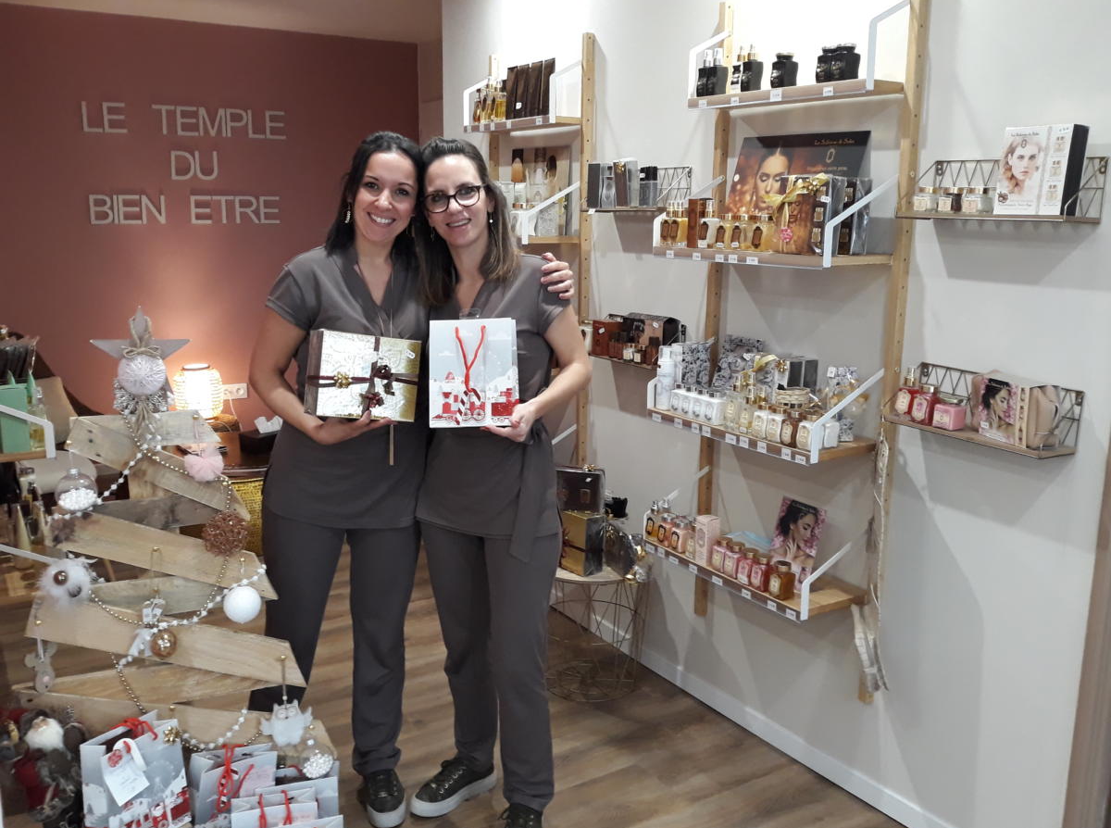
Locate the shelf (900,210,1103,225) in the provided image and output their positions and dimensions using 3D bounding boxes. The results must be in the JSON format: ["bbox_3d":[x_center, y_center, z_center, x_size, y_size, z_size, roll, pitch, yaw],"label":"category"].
[{"bbox_3d":[0.877,-0.392,1.744,0.138,0.017,0.350,-9,15,-33],"label":"shelf"}]

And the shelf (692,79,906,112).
[{"bbox_3d":[0.583,-0.799,2.186,0.142,0.026,0.585,-8,15,-34],"label":"shelf"}]

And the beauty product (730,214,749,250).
[{"bbox_3d":[0.462,-0.450,2.149,0.036,0.089,0.036,-9,16,-35],"label":"beauty product"}]

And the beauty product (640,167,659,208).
[{"bbox_3d":[0.291,-0.694,2.653,0.036,0.119,0.050,-8,15,-34],"label":"beauty product"}]

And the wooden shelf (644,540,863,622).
[{"bbox_3d":[0.582,0.458,2.601,0.255,0.024,0.622,-8,15,-35],"label":"wooden shelf"}]

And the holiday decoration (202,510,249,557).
[{"bbox_3d":[-0.716,0.260,1.880,0.100,0.100,0.100,0,12,0],"label":"holiday decoration"}]

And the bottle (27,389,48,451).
[{"bbox_3d":[-1.305,0.012,2.185,0.033,0.161,0.035,-8,15,-31],"label":"bottle"}]

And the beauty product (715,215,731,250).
[{"bbox_3d":[0.466,-0.498,2.374,0.044,0.093,0.044,-8,15,-35],"label":"beauty product"}]

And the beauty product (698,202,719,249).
[{"bbox_3d":[0.385,-0.473,2.162,0.036,0.118,0.034,-8,15,-31],"label":"beauty product"}]

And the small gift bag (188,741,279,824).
[{"bbox_3d":[-0.796,0.950,2.153,0.182,0.235,0.090,-5,14,-21],"label":"small gift bag"}]

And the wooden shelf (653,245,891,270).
[{"bbox_3d":[0.531,-0.405,2.213,0.252,0.026,0.585,-8,15,-34],"label":"wooden shelf"}]

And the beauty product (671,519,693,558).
[{"bbox_3d":[0.362,0.344,2.471,0.042,0.093,0.041,-9,16,-34],"label":"beauty product"}]

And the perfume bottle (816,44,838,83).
[{"bbox_3d":[0.617,-0.780,1.942,0.044,0.078,0.040,-8,15,-31],"label":"perfume bottle"}]

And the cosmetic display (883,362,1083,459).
[{"bbox_3d":[0.909,-0.013,1.862,0.144,0.126,0.349,-9,17,-36],"label":"cosmetic display"}]

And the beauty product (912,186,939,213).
[{"bbox_3d":[0.786,-0.453,1.832,0.040,0.051,0.036,-8,15,-31],"label":"beauty product"}]

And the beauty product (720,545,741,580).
[{"bbox_3d":[0.470,0.372,2.231,0.042,0.089,0.042,-8,15,-31],"label":"beauty product"}]

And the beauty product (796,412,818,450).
[{"bbox_3d":[0.586,0.039,1.981,0.041,0.081,0.041,-8,15,-31],"label":"beauty product"}]

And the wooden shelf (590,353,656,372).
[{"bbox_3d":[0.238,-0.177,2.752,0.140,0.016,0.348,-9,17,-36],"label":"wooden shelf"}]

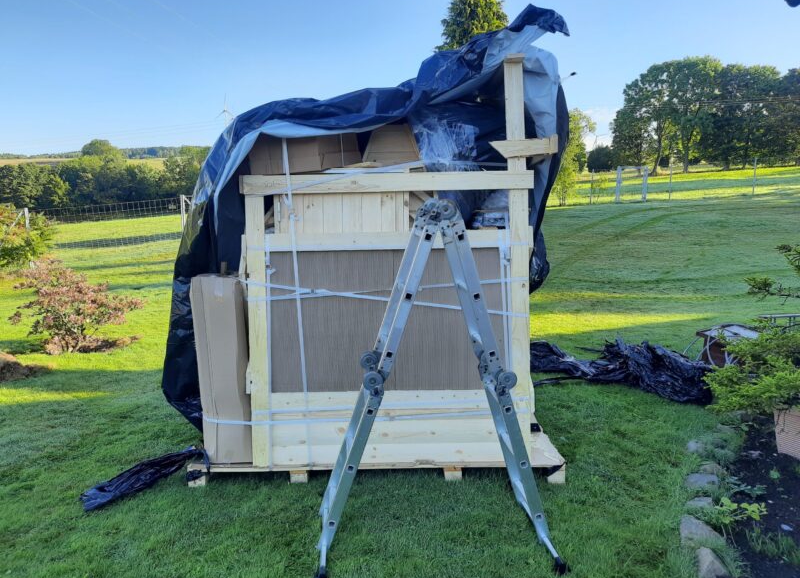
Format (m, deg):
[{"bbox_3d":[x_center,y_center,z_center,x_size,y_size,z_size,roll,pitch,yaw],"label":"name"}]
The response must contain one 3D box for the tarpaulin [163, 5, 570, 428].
[{"bbox_3d":[-0.235,-0.420,3.880,2.550,2.600,1.350,-1,9,-1],"label":"tarpaulin"}]

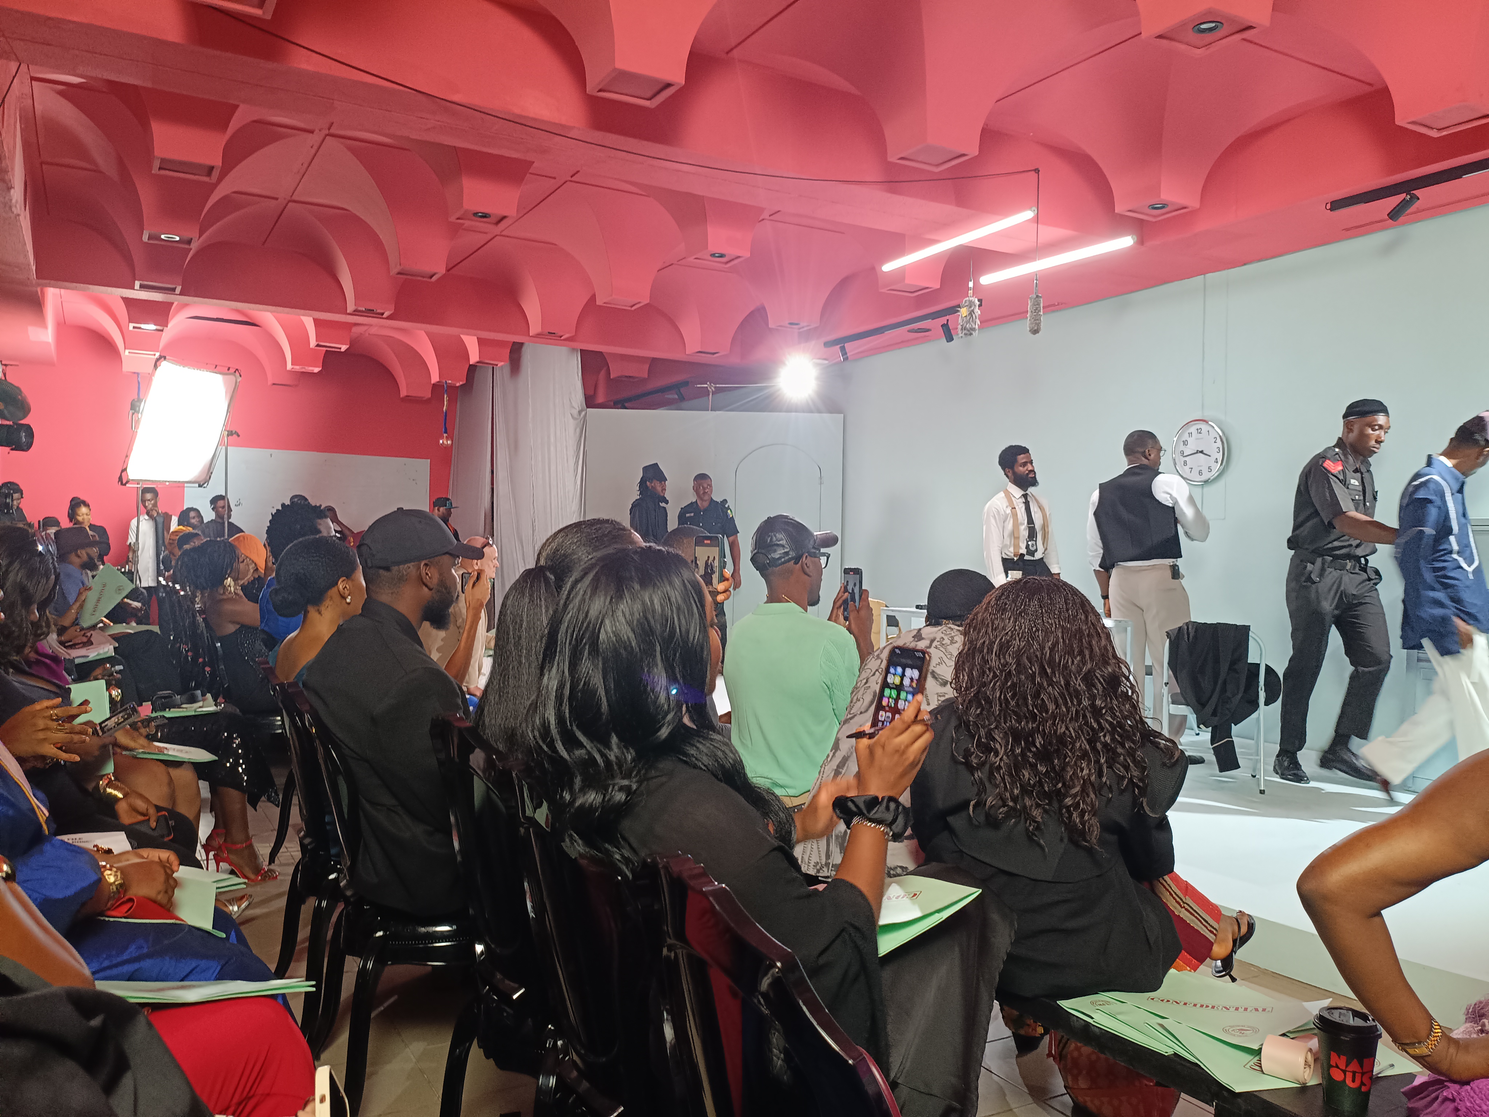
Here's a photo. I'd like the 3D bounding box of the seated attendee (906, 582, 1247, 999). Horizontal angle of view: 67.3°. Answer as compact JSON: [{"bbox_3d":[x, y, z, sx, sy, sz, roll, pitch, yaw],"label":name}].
[{"bbox_3d":[0.690,0.600,2.150,0.540,1.140,0.820,1,0,33],"label":"seated attendee"}]

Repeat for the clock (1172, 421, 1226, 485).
[{"bbox_3d":[2.891,-0.676,7.100,0.050,0.410,0.410,1,0,-30],"label":"clock"}]

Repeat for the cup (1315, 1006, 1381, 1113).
[{"bbox_3d":[0.907,0.755,1.680,0.092,0.135,0.092,1,1,16],"label":"cup"}]

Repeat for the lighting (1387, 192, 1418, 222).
[{"bbox_3d":[3.007,-1.605,5.110,0.055,0.065,0.140,0,-39,-30],"label":"lighting"}]

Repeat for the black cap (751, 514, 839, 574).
[{"bbox_3d":[0.133,-0.042,3.000,0.255,0.150,0.185,-11,6,-29],"label":"black cap"}]

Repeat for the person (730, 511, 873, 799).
[{"bbox_3d":[0.289,0.559,3.261,0.800,1.367,0.520,0,1,-40],"label":"person"}]

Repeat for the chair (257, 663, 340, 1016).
[{"bbox_3d":[-1.000,0.730,3.030,0.540,0.910,0.460,1,0,-30],"label":"chair"}]

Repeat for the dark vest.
[{"bbox_3d":[2.084,-0.212,5.920,0.290,0.570,0.460,1,0,-40],"label":"dark vest"}]

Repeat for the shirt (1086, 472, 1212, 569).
[{"bbox_3d":[2.113,-0.186,5.870,0.300,0.550,0.550,0,1,-43],"label":"shirt"}]

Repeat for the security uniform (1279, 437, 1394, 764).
[{"bbox_3d":[2.920,0.195,5.520,0.500,1.570,0.400,0,1,-33],"label":"security uniform"}]

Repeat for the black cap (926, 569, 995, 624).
[{"bbox_3d":[0.539,0.096,2.750,0.180,0.140,0.205,1,1,38],"label":"black cap"}]

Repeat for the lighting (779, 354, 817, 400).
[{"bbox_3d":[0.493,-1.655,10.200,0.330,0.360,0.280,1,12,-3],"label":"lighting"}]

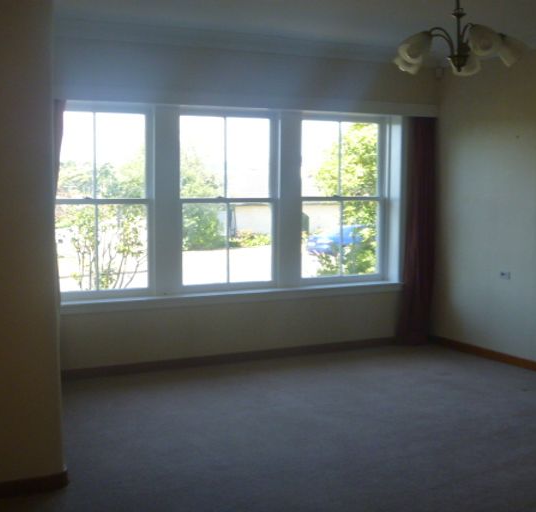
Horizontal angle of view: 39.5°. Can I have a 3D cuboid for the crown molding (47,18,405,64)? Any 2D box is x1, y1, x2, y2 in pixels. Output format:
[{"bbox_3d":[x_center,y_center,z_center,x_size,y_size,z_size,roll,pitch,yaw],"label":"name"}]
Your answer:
[{"bbox_3d":[-0.165,-1.768,6.223,3.359,0.114,0.114,-3,6,-26],"label":"crown molding"}]

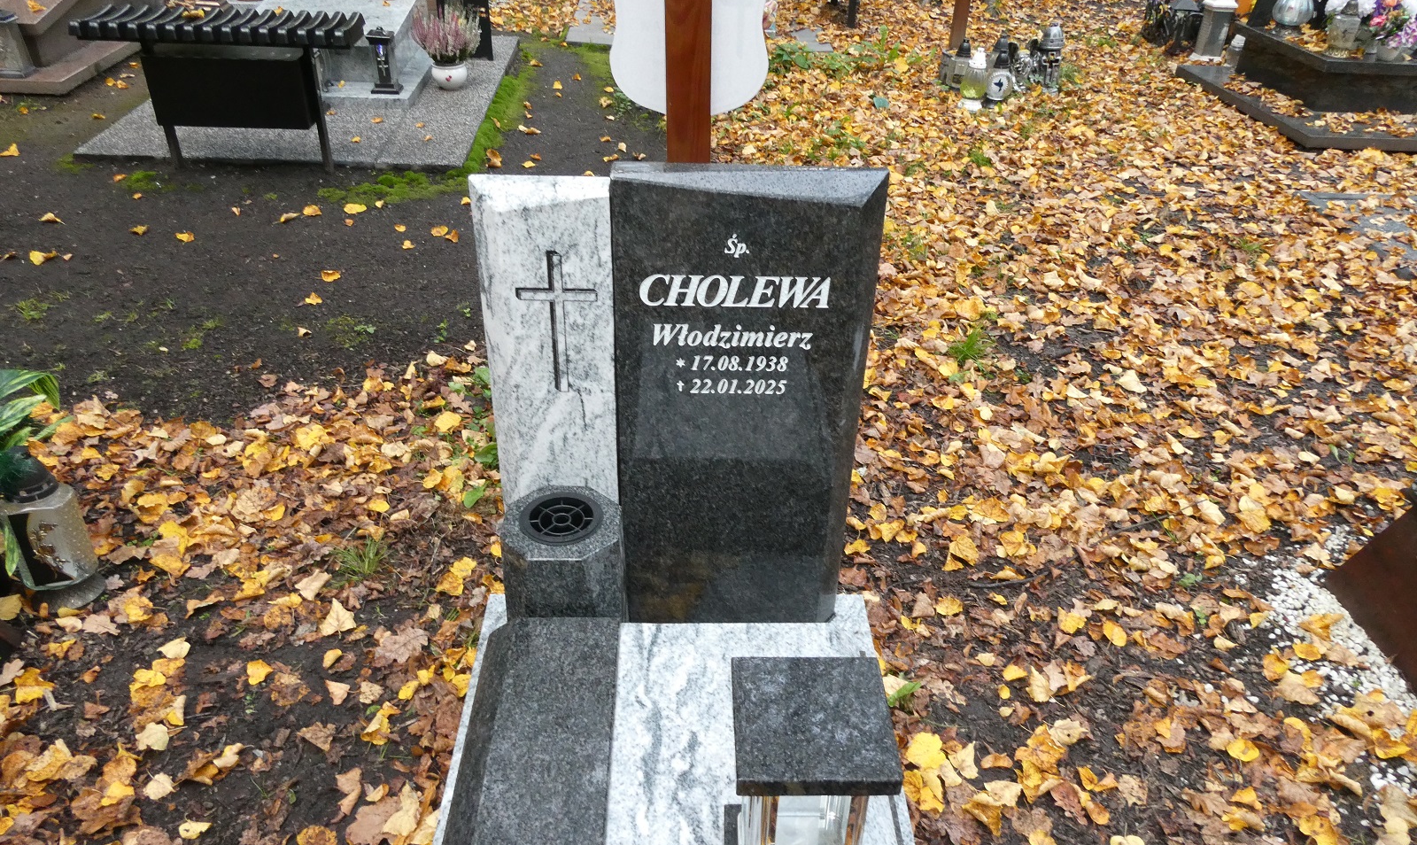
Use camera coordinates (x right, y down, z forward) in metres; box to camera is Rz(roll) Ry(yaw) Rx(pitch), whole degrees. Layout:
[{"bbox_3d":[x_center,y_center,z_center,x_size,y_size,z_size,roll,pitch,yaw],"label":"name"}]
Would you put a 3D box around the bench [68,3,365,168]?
[{"bbox_3d":[-1.471,-1.025,3.094,0.785,0.475,0.290,1,34,-3],"label":"bench"}]

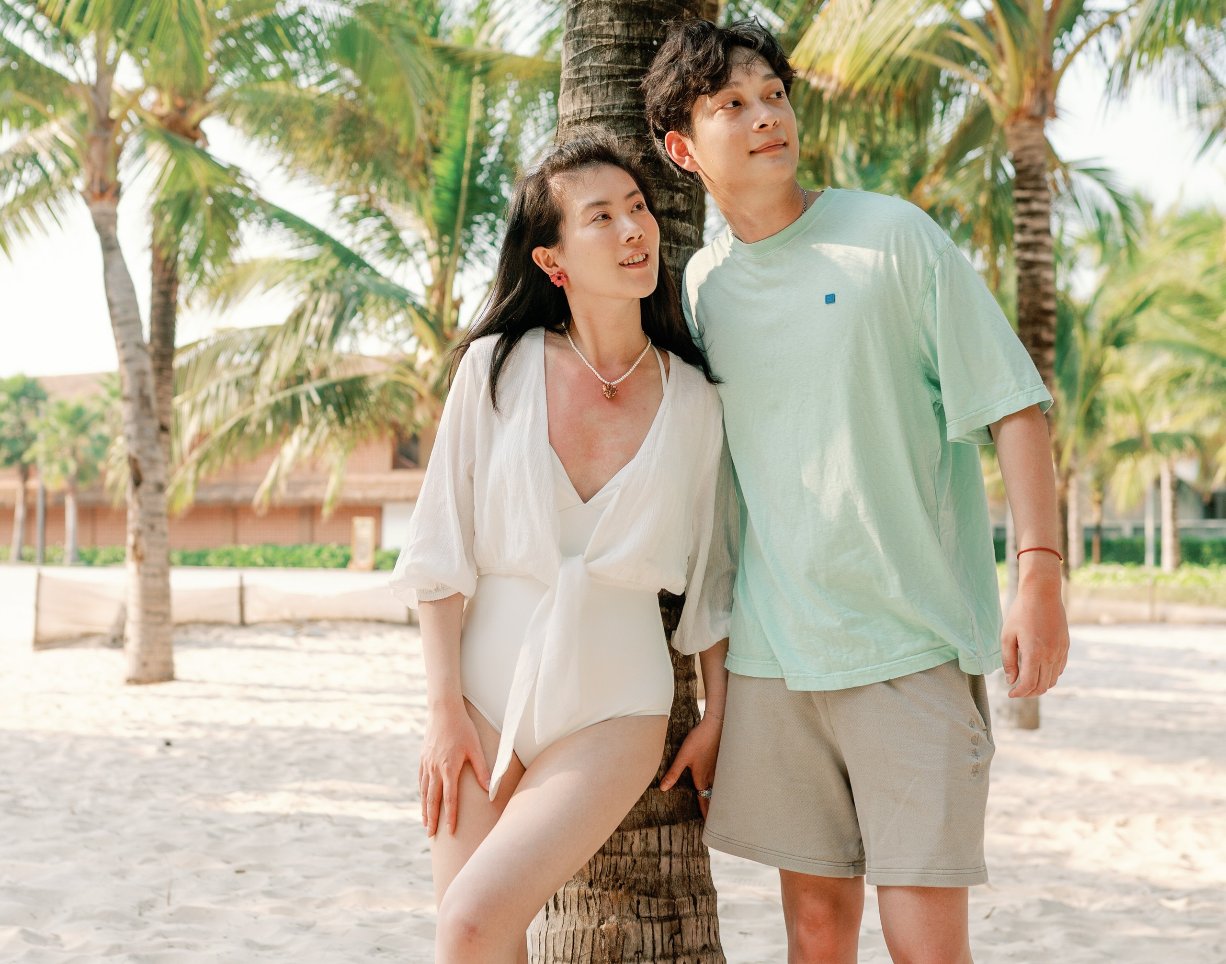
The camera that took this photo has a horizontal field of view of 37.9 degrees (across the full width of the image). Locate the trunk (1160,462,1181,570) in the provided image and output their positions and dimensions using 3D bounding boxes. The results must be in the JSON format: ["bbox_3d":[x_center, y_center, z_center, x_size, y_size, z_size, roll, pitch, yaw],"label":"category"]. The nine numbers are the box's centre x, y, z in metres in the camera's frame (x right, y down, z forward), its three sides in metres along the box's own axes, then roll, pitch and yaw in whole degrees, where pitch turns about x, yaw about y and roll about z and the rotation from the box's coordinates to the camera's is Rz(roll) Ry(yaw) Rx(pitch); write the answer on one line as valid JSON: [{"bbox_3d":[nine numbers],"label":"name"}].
[{"bbox_3d":[7.800,0.480,25.000,0.280,1.600,0.280,0,-1,0],"label":"trunk"}]

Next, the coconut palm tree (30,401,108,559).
[{"bbox_3d":[-12.760,-0.100,42.000,2.100,4.000,2.100,0,-1,0],"label":"coconut palm tree"}]

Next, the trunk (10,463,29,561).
[{"bbox_3d":[-13.960,0.690,42.000,0.420,2.300,0.340,0,-1,0],"label":"trunk"}]

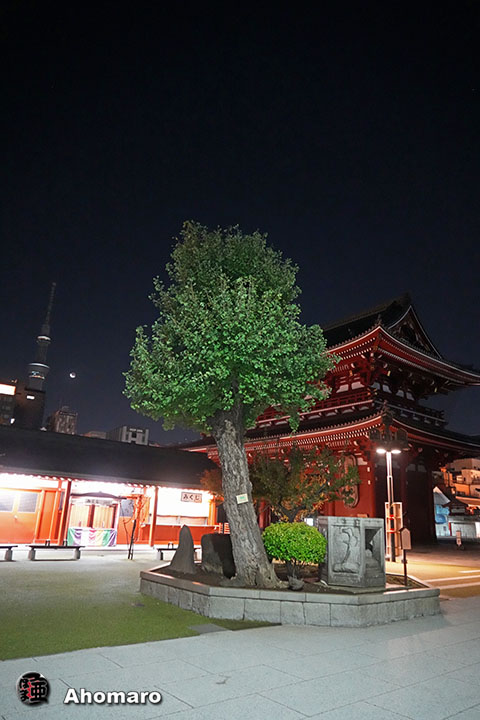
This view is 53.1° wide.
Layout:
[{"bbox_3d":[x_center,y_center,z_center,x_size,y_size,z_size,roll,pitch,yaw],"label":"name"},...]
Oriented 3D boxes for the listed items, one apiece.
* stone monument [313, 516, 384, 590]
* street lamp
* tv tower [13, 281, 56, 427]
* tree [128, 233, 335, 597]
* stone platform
[{"bbox_3d":[2.101,3.629,9.154,1.250,1.150,1.100,-3,-19,20],"label":"stone monument"},{"bbox_3d":[6.273,5.294,20.137,1.650,5.850,1.300,-3,-19,17],"label":"street lamp"},{"bbox_3d":[-558.515,61.103,1315.264,66.000,634.000,66.000,11,-19,-22],"label":"tv tower"},{"bbox_3d":[-0.222,0.439,9.367,4.130,7.050,4.000,3,-18,1],"label":"tree"},{"bbox_3d":[0.896,4.379,9.296,5.344,0.400,4.672,2,-18,3],"label":"stone platform"}]

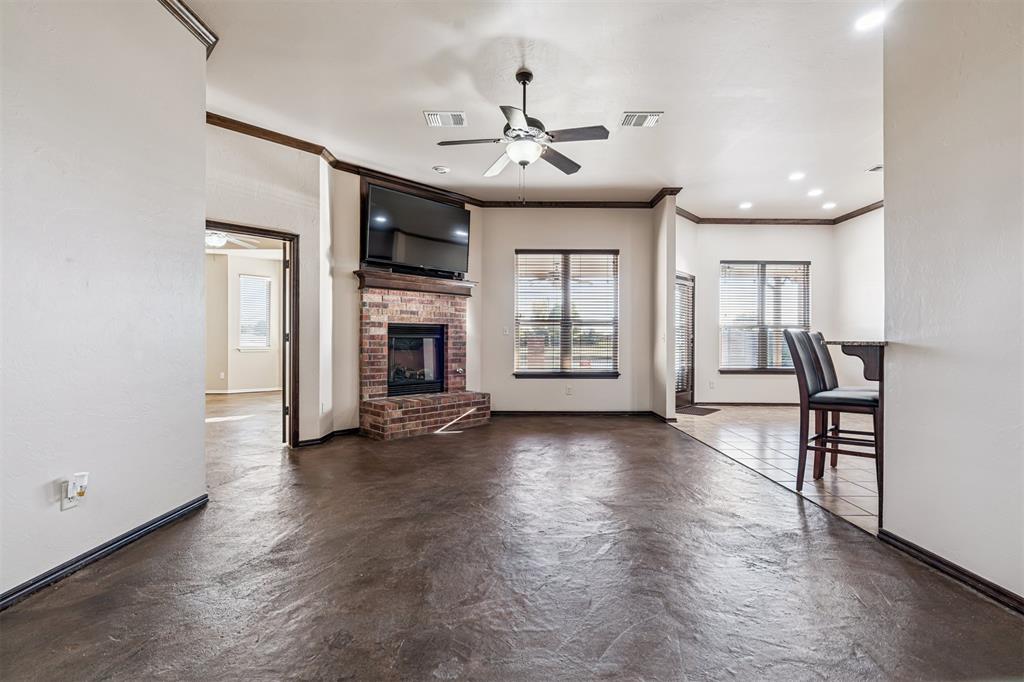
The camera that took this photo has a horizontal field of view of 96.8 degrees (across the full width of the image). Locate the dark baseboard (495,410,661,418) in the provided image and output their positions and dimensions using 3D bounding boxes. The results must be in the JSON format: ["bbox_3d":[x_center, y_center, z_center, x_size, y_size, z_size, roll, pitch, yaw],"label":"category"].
[{"bbox_3d":[0.790,1.036,6.440,2.420,0.098,0.020,0,0,0],"label":"dark baseboard"}]

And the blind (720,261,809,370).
[{"bbox_3d":[4.096,-0.415,7.380,1.460,1.760,0.070,0,0,0],"label":"blind"}]

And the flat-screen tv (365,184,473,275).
[{"bbox_3d":[-1.125,-1.336,5.663,1.480,0.855,0.070,0,5,-45],"label":"flat-screen tv"}]

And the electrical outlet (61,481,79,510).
[{"bbox_3d":[-2.006,0.707,2.069,0.012,0.121,0.076,0,0,0],"label":"electrical outlet"}]

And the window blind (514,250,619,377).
[{"bbox_3d":[0.789,-0.415,6.460,1.465,1.760,0.070,0,0,0],"label":"window blind"}]

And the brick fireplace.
[{"bbox_3d":[-1.068,0.148,5.680,0.660,1.860,1.680,0,0,45],"label":"brick fireplace"}]

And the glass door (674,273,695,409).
[{"bbox_3d":[2.593,0.030,7.000,0.080,2.080,0.930,0,0,45],"label":"glass door"}]

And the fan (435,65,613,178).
[{"bbox_3d":[0.065,-1.651,3.440,1.280,0.700,1.280,0,0,0],"label":"fan"}]

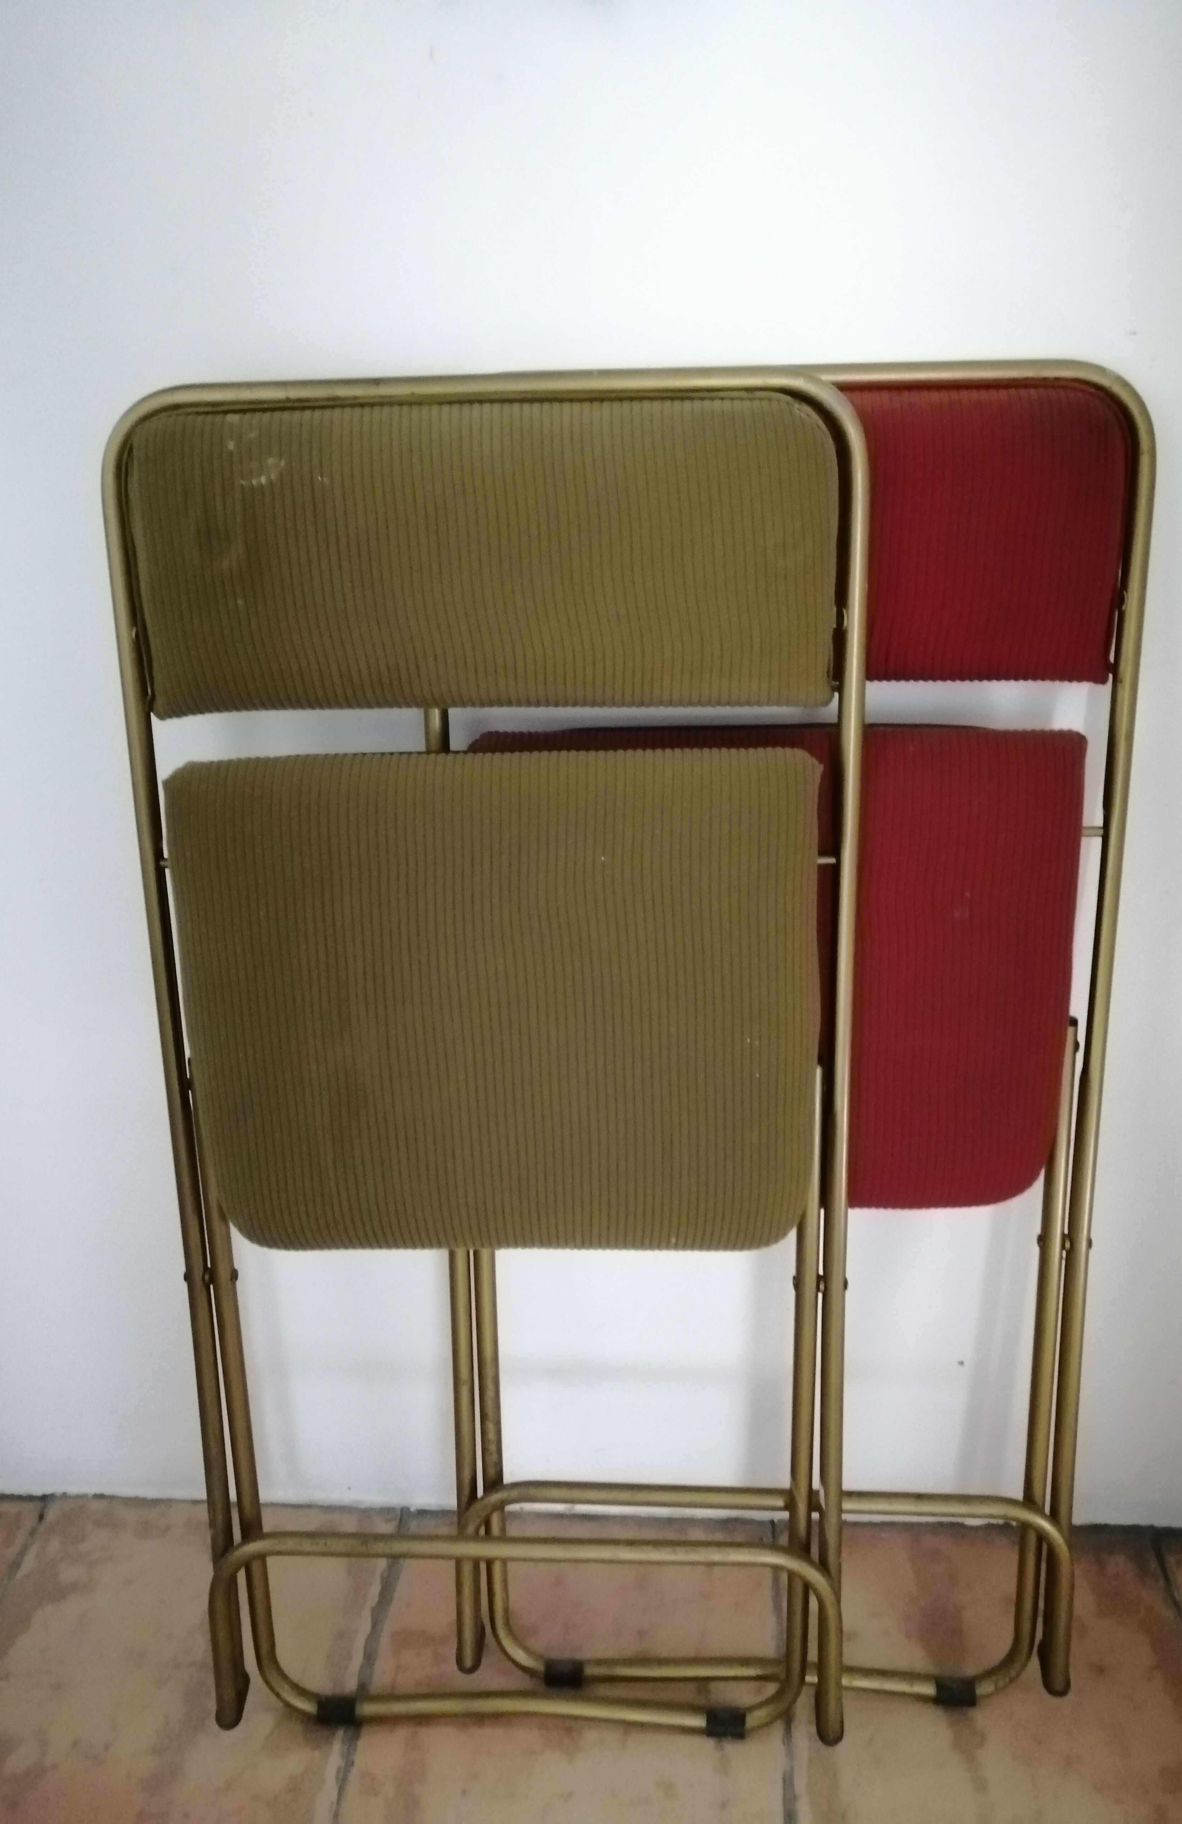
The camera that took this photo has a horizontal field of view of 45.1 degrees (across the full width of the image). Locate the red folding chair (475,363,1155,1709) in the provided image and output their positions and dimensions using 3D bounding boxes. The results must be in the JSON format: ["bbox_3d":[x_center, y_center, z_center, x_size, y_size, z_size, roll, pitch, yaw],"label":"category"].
[{"bbox_3d":[0.118,0.120,0.945,0.455,0.919,0.080,0,12,4],"label":"red folding chair"}]

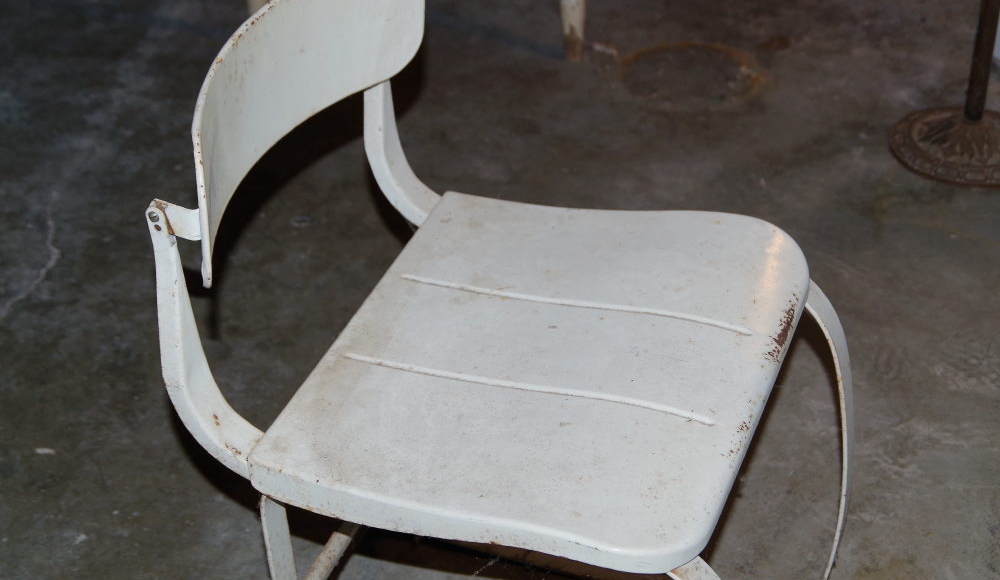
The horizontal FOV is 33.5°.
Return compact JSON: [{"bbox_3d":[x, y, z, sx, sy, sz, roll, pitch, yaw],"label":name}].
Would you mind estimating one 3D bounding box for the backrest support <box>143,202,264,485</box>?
[{"bbox_3d":[-0.195,0.031,1.125,0.072,0.214,0.038,10,34,15],"label":"backrest support"}]

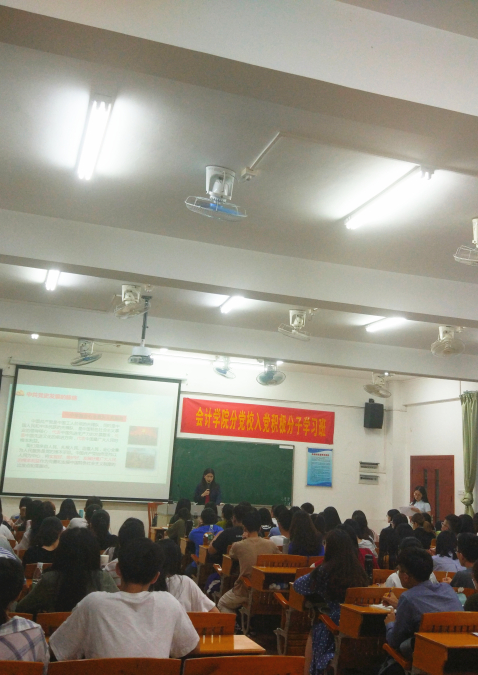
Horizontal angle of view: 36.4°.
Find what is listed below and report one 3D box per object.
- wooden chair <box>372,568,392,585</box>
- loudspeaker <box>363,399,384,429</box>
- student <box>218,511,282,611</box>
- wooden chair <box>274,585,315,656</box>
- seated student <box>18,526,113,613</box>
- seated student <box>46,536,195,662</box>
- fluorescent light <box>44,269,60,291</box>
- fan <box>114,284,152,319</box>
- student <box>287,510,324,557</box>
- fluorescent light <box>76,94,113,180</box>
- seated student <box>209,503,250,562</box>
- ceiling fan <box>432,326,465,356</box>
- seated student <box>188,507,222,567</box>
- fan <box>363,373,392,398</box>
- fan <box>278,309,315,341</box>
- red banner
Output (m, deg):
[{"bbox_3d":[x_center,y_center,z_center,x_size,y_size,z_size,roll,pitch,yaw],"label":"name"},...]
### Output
[{"bbox_3d":[1.253,2.559,6.580,0.550,0.820,0.700,7,-11,-17],"label":"wooden chair"},{"bbox_3d":[2.698,1.539,14.551,0.290,0.560,0.280,5,-12,-9],"label":"loudspeaker"},{"bbox_3d":[0.068,2.304,6.987,0.580,1.250,0.780,8,-13,-24],"label":"student"},{"bbox_3d":[0.578,2.479,6.377,0.560,0.820,0.720,7,-11,-17],"label":"wooden chair"},{"bbox_3d":[-0.929,1.601,3.726,0.520,1.220,0.750,7,-12,-17],"label":"seated student"},{"bbox_3d":[-0.512,1.445,2.919,0.580,1.250,0.750,7,-12,-17],"label":"seated student"},{"bbox_3d":[-2.115,-0.717,8.355,0.120,0.100,1.220,7,-12,-17],"label":"fluorescent light"},{"bbox_3d":[-1.295,-0.422,8.810,0.440,0.410,0.440,3,-11,1],"label":"fan"},{"bbox_3d":[0.711,2.510,7.777,0.450,1.260,0.680,7,-11,-17],"label":"student"},{"bbox_3d":[-1.006,-1.337,5.013,0.120,0.100,1.220,7,-12,-17],"label":"fluorescent light"},{"bbox_3d":[-0.106,2.473,7.892,0.520,1.260,0.750,7,-12,-17],"label":"seated student"},{"bbox_3d":[2.779,0.044,9.694,0.460,0.400,0.460,8,-12,-22],"label":"ceiling fan"},{"bbox_3d":[-0.447,2.828,9.479,0.500,1.180,0.720,7,-11,-17],"label":"seated student"},{"bbox_3d":[2.218,0.777,11.633,0.480,0.420,0.460,0,-11,20],"label":"fan"},{"bbox_3d":[0.754,-0.175,9.210,0.450,0.390,0.460,-4,-13,35],"label":"fan"},{"bbox_3d":[0.419,1.628,13.982,3.092,0.638,0.020,7,-12,-17],"label":"red banner"}]

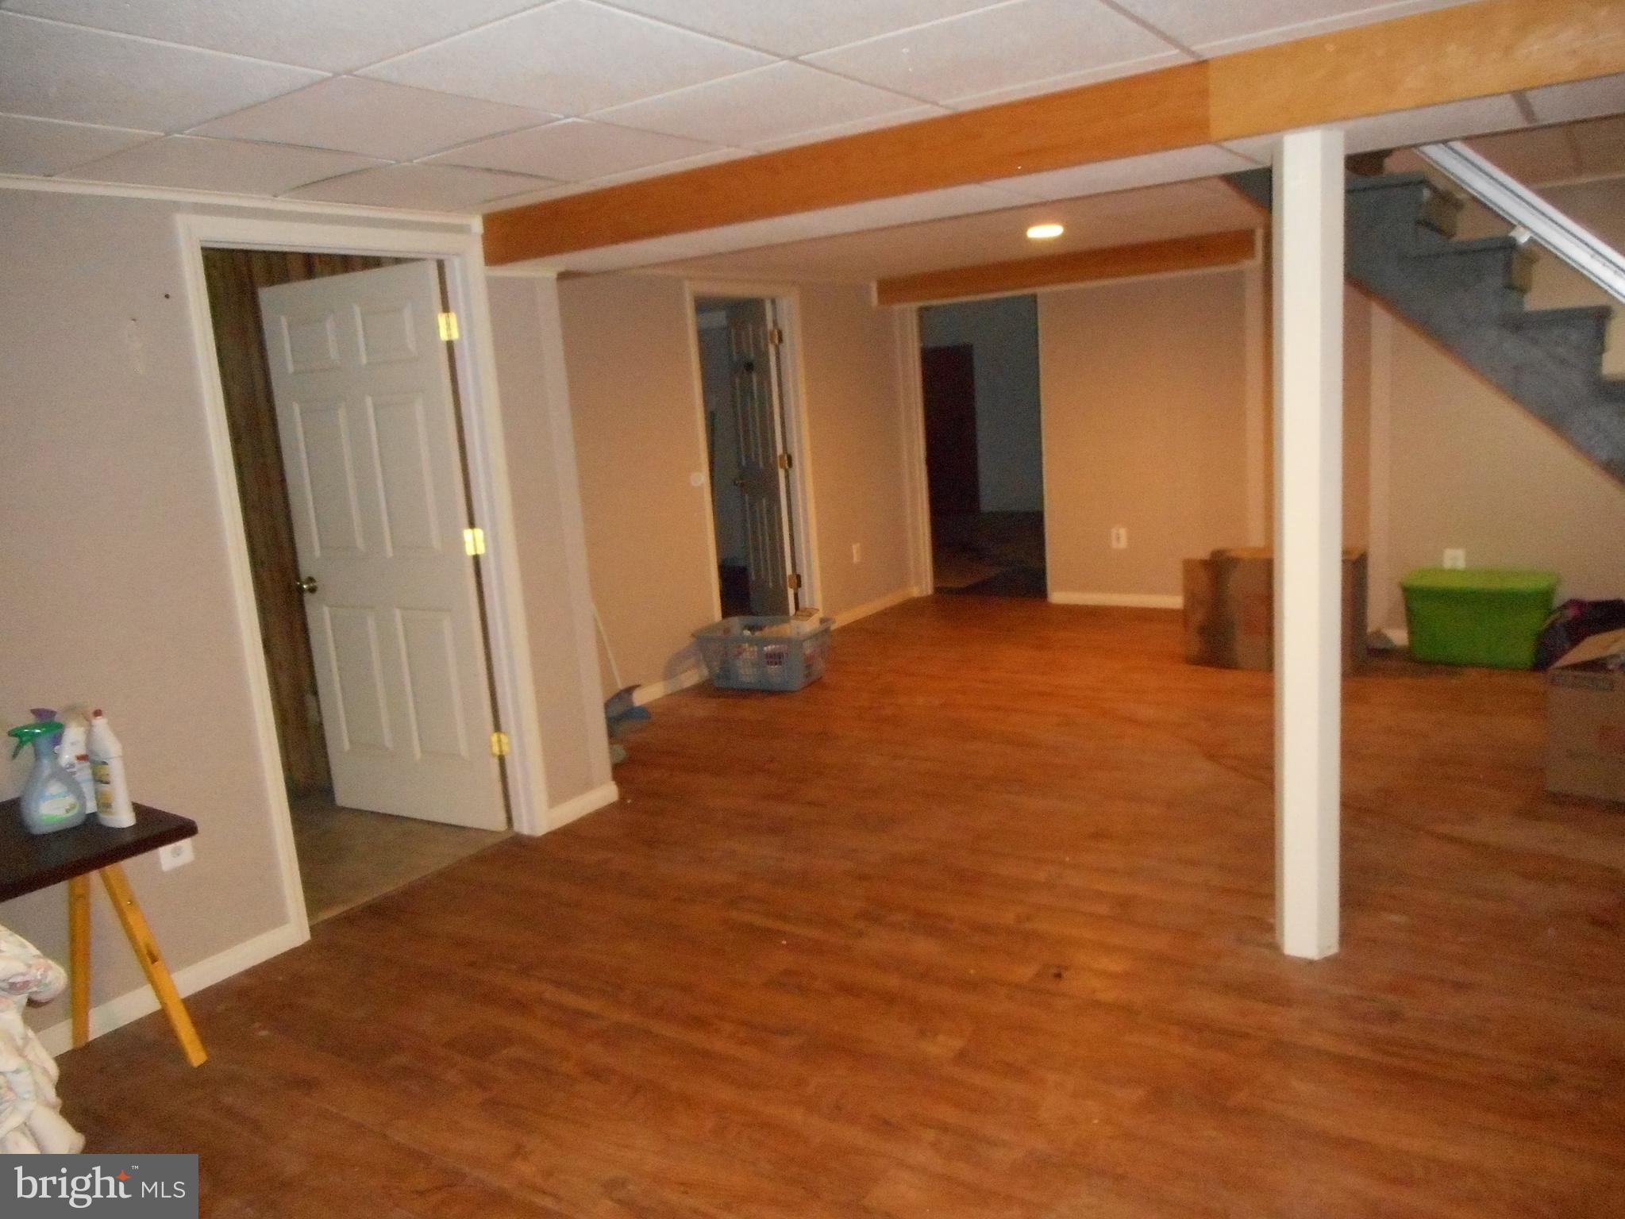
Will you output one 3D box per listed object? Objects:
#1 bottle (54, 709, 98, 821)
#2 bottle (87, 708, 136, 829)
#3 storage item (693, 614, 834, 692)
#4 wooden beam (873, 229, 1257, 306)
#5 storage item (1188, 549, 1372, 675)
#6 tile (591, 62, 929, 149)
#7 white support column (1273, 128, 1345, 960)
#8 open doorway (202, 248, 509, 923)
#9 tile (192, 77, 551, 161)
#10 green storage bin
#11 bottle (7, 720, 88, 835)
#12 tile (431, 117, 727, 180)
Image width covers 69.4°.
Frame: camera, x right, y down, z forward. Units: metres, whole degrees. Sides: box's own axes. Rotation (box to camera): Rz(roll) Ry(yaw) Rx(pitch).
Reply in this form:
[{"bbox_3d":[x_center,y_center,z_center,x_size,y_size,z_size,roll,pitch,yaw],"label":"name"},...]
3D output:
[{"bbox_3d":[-1.682,0.344,2.711,0.105,0.255,0.070,-15,15,-43],"label":"bottle"},{"bbox_3d":[-1.584,0.353,2.628,0.090,0.270,0.068,-2,11,12],"label":"bottle"},{"bbox_3d":[-0.238,0.240,6.203,0.630,0.280,0.450,1,12,27],"label":"storage item"},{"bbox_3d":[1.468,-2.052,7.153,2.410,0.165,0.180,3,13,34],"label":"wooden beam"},{"bbox_3d":[2.269,-0.006,5.777,0.775,0.545,0.340,3,13,34],"label":"storage item"},{"bbox_3d":[-0.130,-1.173,2.753,0.605,0.020,0.605,3,13,34],"label":"tile"},{"bbox_3d":[1.221,-0.105,2.884,0.155,2.000,0.155,3,13,34],"label":"white support column"},{"bbox_3d":[-1.401,-0.084,3.803,0.140,2.055,0.920,3,13,34],"label":"open doorway"},{"bbox_3d":[-0.975,-1.095,2.634,0.610,0.018,0.595,3,13,34],"label":"tile"},{"bbox_3d":[3.246,0.047,5.733,0.620,0.400,0.410,3,13,34],"label":"green storage bin"},{"bbox_3d":[-1.731,0.376,2.651,0.135,0.240,0.075,-11,13,-32],"label":"bottle"},{"bbox_3d":[-0.634,-1.201,3.095,0.605,0.020,0.605,3,13,34],"label":"tile"}]

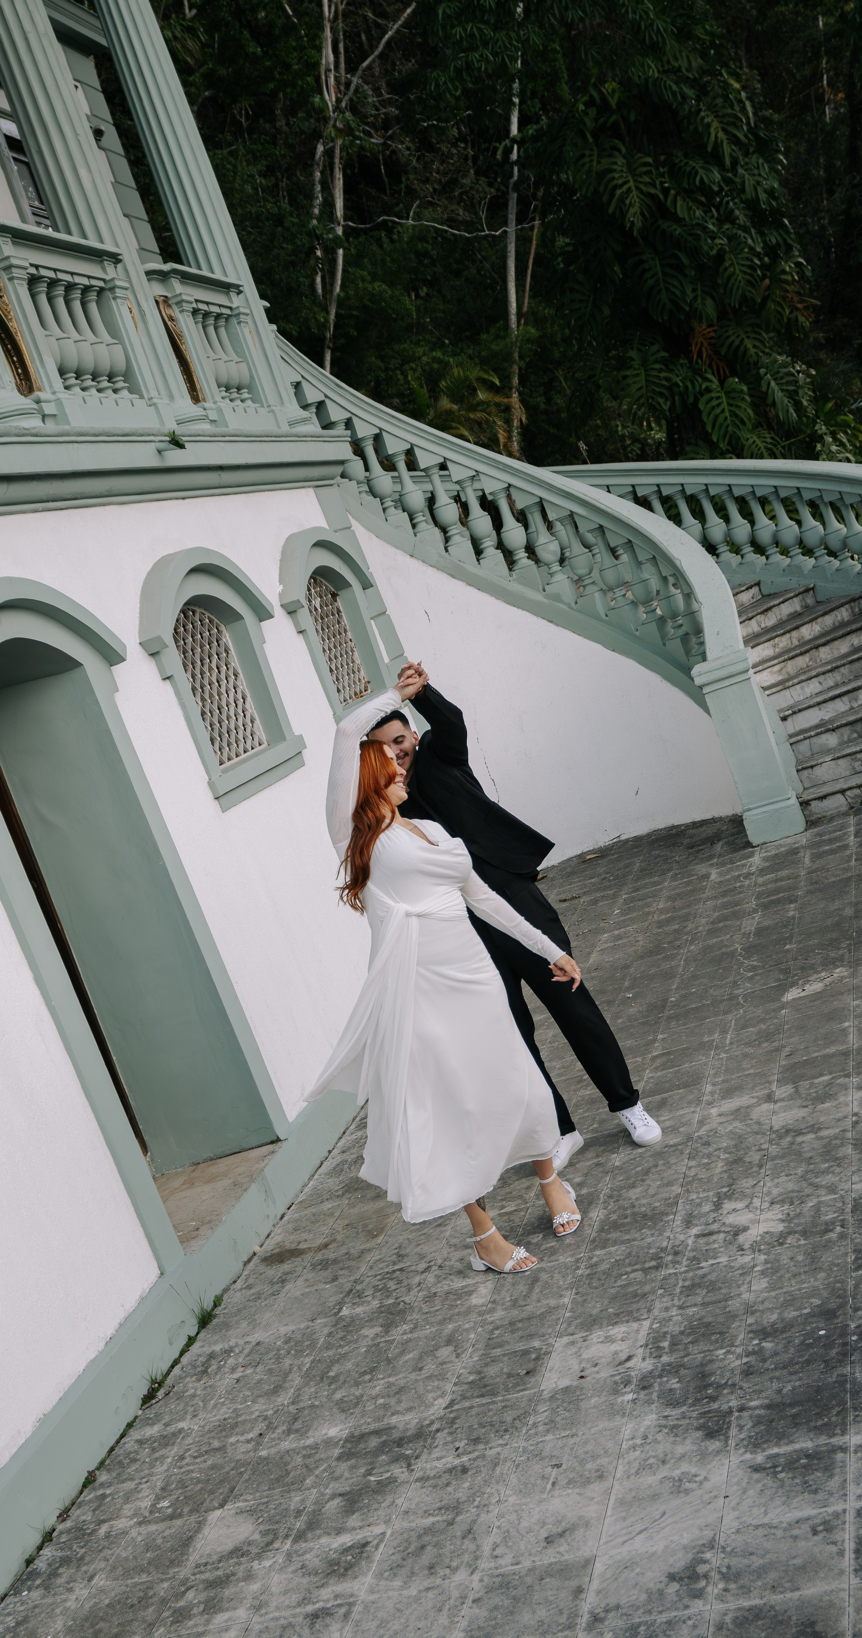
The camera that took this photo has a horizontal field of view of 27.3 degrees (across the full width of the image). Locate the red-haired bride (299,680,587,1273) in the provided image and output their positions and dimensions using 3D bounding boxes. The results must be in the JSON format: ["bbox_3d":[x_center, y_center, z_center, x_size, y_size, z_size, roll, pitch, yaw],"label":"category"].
[{"bbox_3d":[-0.026,0.470,5.322,0.830,1.780,0.570,-14,9,39],"label":"red-haired bride"}]

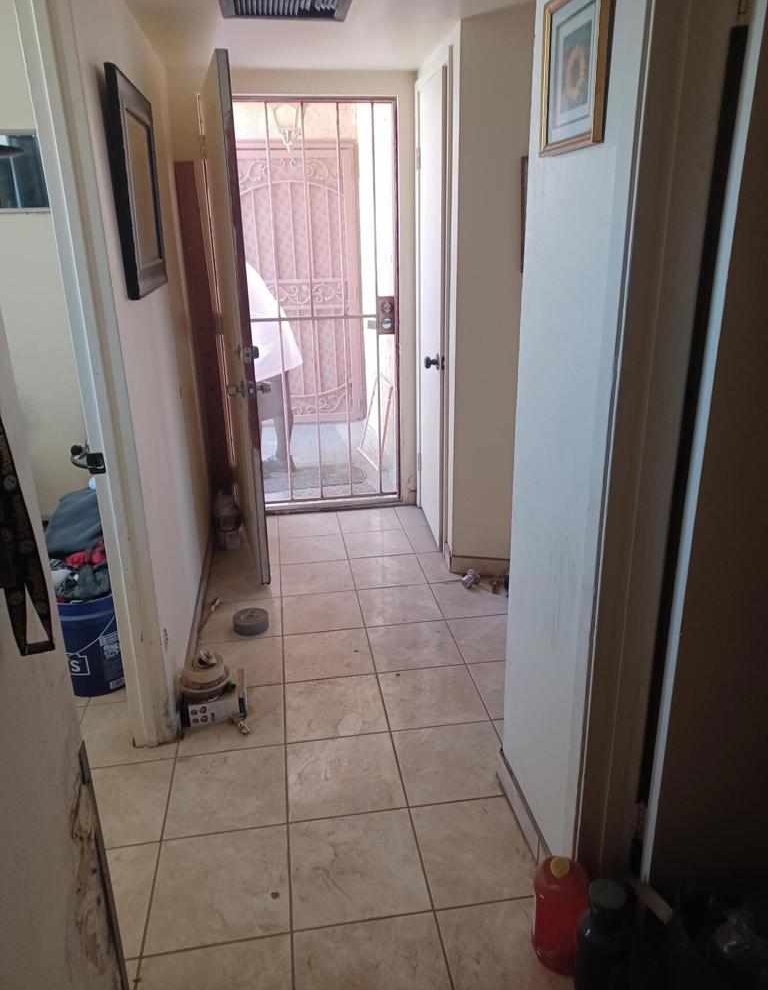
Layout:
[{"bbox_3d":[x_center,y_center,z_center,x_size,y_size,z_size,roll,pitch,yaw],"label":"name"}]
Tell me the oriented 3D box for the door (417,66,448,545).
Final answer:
[{"bbox_3d":[0.235,-0.796,3.493,0.040,2.040,0.620,-3,20,-6],"label":"door"}]

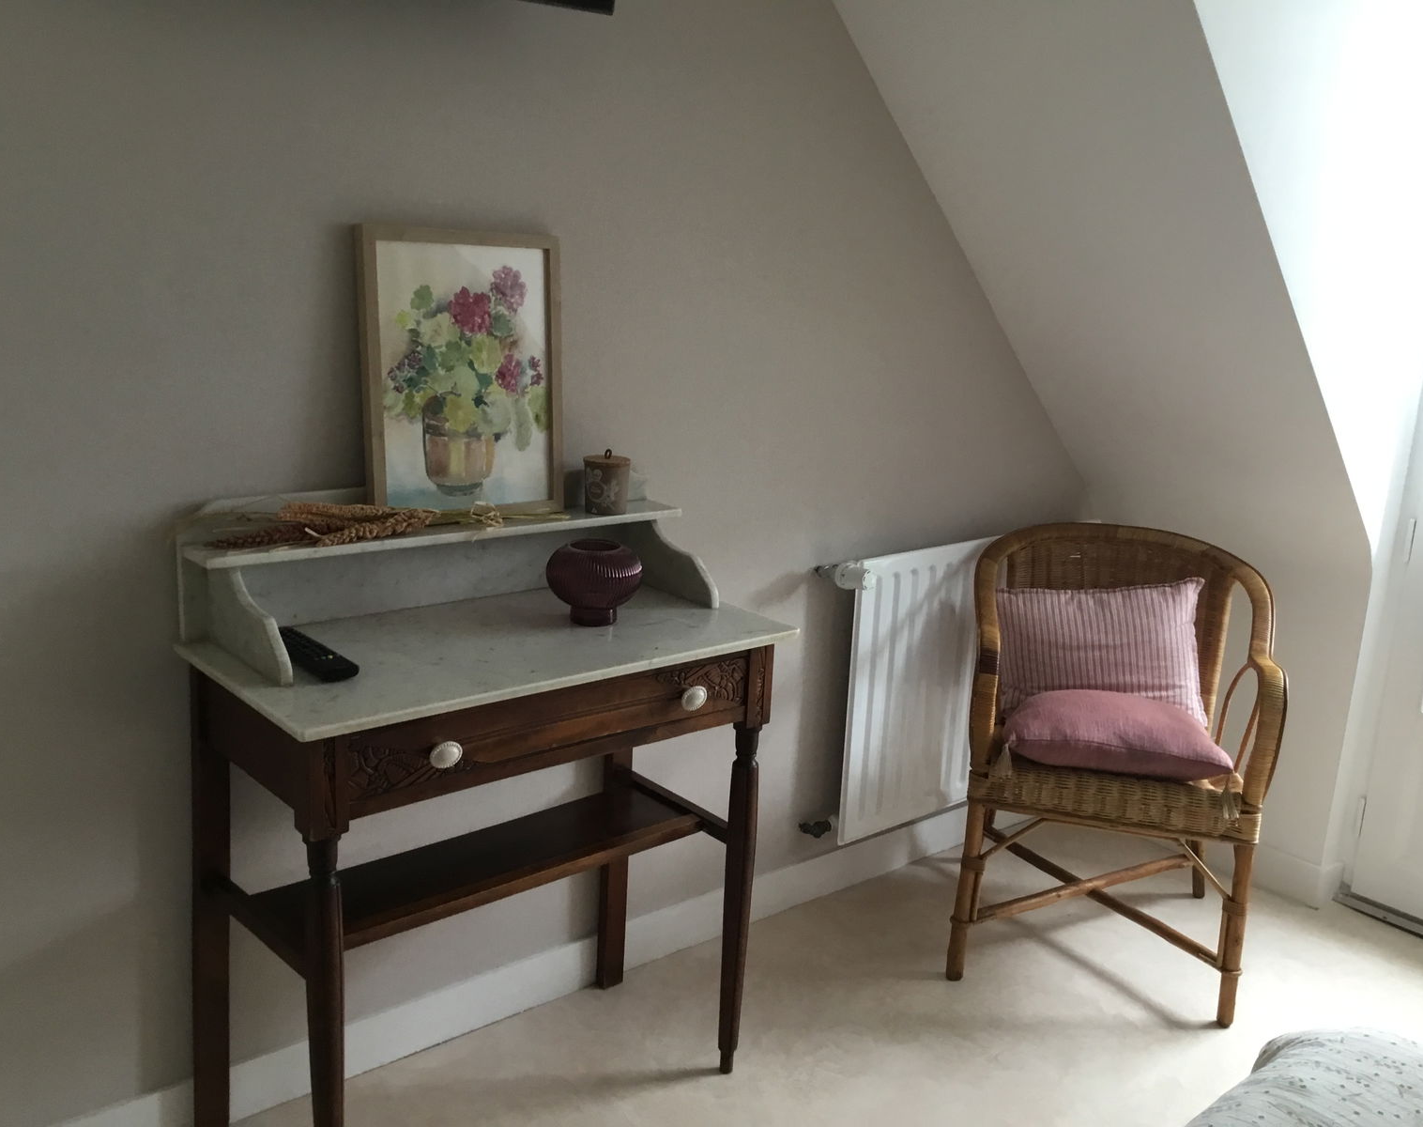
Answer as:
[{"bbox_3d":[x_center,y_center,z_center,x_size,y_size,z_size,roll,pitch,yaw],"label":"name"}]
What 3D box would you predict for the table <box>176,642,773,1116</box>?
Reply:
[{"bbox_3d":[-0.320,0.484,2.025,0.765,0.745,0.378,-9,18,-41],"label":"table"}]

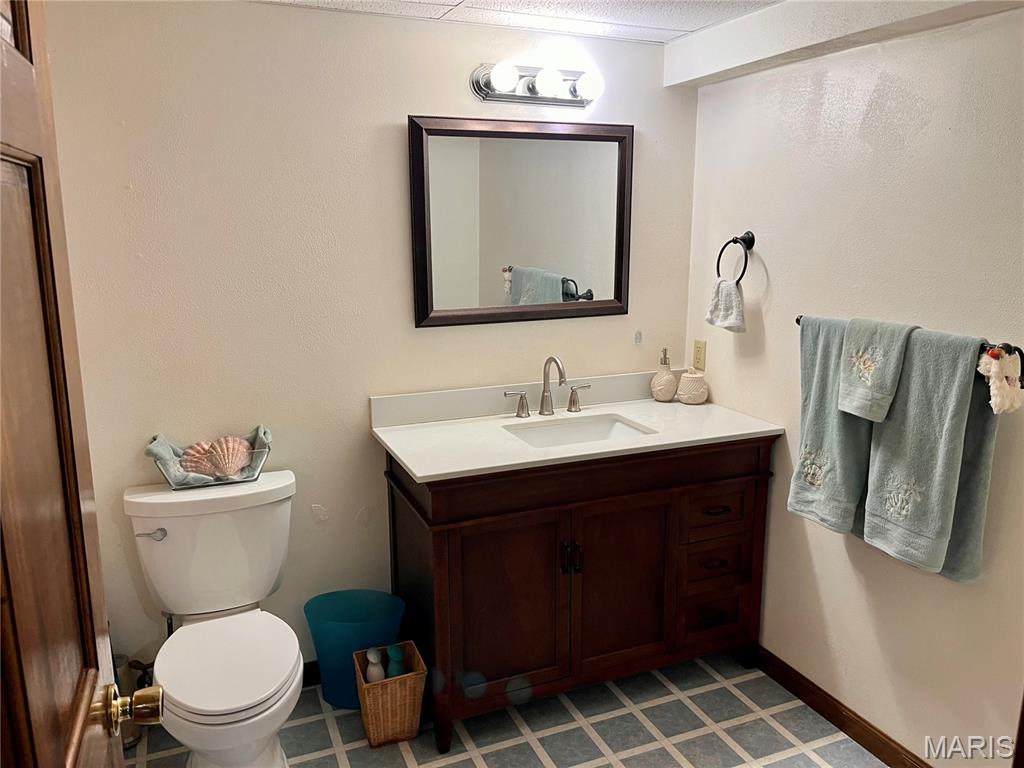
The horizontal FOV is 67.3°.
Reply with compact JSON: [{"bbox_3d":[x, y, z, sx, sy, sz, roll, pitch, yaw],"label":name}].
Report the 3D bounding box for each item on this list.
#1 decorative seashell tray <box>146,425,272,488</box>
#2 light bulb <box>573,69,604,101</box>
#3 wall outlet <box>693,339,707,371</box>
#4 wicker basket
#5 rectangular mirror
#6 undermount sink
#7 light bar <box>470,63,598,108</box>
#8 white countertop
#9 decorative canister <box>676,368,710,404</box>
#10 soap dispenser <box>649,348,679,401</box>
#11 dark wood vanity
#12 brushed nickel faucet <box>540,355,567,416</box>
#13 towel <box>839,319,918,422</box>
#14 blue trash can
[{"bbox_3d":[-0.915,0.228,2.350,0.345,0.152,0.100,-5,12,-22],"label":"decorative seashell tray"},{"bbox_3d":[0.253,-0.980,2.524,0.086,0.086,0.102,-5,13,-22],"label":"light bulb"},{"bbox_3d":[0.713,-0.111,2.926,0.008,0.115,0.072,-5,13,-22],"label":"wall outlet"},{"bbox_3d":[-0.377,0.982,2.412,0.187,0.242,0.187,-5,13,-22],"label":"wicker basket"},{"bbox_3d":[0.052,-0.561,2.687,0.826,0.680,0.027,-5,12,-22],"label":"rectangular mirror"},{"bbox_3d":[0.225,0.225,2.583,0.450,0.150,0.310,-5,12,-22],"label":"undermount sink"},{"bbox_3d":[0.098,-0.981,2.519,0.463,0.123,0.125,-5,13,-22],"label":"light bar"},{"bbox_3d":[0.214,0.155,2.562,1.245,0.019,0.565,-5,13,-22],"label":"white countertop"},{"bbox_3d":[0.690,0.007,2.936,0.114,0.134,0.114,-1,11,0],"label":"decorative canister"},{"bbox_3d":[0.592,-0.029,2.953,0.098,0.200,0.098,6,13,30],"label":"soap dispenser"},{"bbox_3d":[0.227,0.594,2.668,1.217,0.887,0.550,-5,13,-22],"label":"dark wood vanity"},{"bbox_3d":[0.149,0.010,2.689,0.057,0.213,0.179,-5,13,-22],"label":"brushed nickel faucet"},{"bbox_3d":[1.009,-0.034,2.086,0.080,0.275,0.235,-5,12,-22],"label":"towel"},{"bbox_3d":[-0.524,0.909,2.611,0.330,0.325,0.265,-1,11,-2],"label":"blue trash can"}]

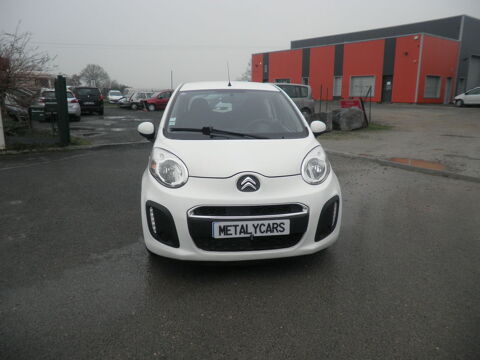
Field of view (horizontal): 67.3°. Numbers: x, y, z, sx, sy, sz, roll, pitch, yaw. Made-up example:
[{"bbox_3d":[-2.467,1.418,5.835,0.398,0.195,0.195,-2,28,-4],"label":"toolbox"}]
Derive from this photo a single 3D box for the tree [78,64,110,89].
[{"bbox_3d":[-40.495,-28.267,101.204,8.200,9.000,8.200,-5,15,-20],"label":"tree"}]

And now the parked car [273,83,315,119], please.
[{"bbox_3d":[1.259,-3.052,14.644,4.270,1.620,1.800,-11,18,-38],"label":"parked car"}]

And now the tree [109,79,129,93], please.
[{"bbox_3d":[-34.265,-26.308,101.682,5.600,5.000,5.400,-4,15,-18],"label":"tree"}]

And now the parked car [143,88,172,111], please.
[{"bbox_3d":[-5.084,-5.735,25.728,4.000,1.500,1.700,-6,15,-25],"label":"parked car"}]

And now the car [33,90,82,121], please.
[{"bbox_3d":[-8.863,-3.747,17.645,1.790,1.480,4.350,-6,15,-24],"label":"car"}]

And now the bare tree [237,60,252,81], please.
[{"bbox_3d":[2.380,-23.612,81.724,7.500,9.500,7.500,1,14,2],"label":"bare tree"}]

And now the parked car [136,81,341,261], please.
[{"bbox_3d":[-0.110,-0.365,4.032,1.700,1.465,3.440,-1,14,-6],"label":"parked car"}]

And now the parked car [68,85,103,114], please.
[{"bbox_3d":[-9.095,-4.788,21.601,1.780,1.610,4.250,-5,15,-20],"label":"parked car"}]

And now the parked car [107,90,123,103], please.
[{"bbox_3d":[-14.796,-9.952,42.653,1.680,1.550,4.000,-5,15,-19],"label":"parked car"}]

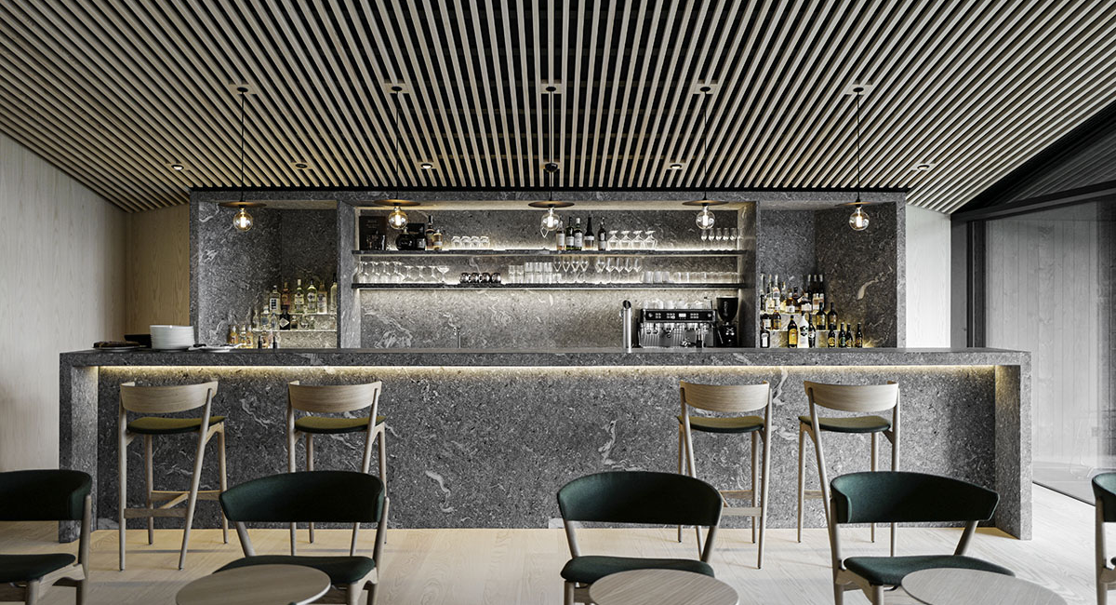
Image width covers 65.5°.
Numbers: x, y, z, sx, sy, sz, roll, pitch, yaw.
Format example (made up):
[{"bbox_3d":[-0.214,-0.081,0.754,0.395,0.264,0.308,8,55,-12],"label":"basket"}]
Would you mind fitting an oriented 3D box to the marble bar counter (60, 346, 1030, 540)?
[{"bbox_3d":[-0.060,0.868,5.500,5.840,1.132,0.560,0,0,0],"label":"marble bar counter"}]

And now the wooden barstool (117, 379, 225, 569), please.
[{"bbox_3d":[-2.180,0.944,4.910,0.500,0.980,0.550,0,0,-2],"label":"wooden barstool"}]

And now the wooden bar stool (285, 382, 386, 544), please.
[{"bbox_3d":[-1.231,0.922,4.825,0.515,0.975,0.525,0,0,2],"label":"wooden bar stool"}]

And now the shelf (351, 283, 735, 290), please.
[{"bbox_3d":[-0.090,-0.150,8.020,3.550,0.045,0.290,0,0,0],"label":"shelf"}]

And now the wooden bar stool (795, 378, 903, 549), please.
[{"bbox_3d":[1.655,0.944,4.930,0.500,0.980,0.550,0,0,3],"label":"wooden bar stool"}]

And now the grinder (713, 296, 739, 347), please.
[{"bbox_3d":[1.521,0.228,7.780,0.210,0.575,0.360,0,0,0],"label":"grinder"}]

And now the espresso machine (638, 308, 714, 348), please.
[{"bbox_3d":[1.055,0.285,7.720,0.680,0.460,0.540,0,0,0],"label":"espresso machine"}]

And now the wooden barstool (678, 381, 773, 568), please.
[{"bbox_3d":[0.942,0.944,4.910,0.500,0.980,0.550,0,0,2],"label":"wooden barstool"}]

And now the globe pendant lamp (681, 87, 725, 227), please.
[{"bbox_3d":[0.943,-0.923,5.560,0.297,0.911,0.297,0,0,0],"label":"globe pendant lamp"}]

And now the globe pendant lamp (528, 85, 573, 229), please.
[{"bbox_3d":[-0.042,-0.927,5.620,0.300,0.935,0.300,0,0,0],"label":"globe pendant lamp"}]

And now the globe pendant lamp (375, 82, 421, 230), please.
[{"bbox_3d":[-1.037,-0.932,5.610,0.300,0.925,0.300,0,0,0],"label":"globe pendant lamp"}]

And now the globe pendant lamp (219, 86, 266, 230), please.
[{"bbox_3d":[-2.018,-0.916,5.560,0.297,0.920,0.297,0,0,0],"label":"globe pendant lamp"}]

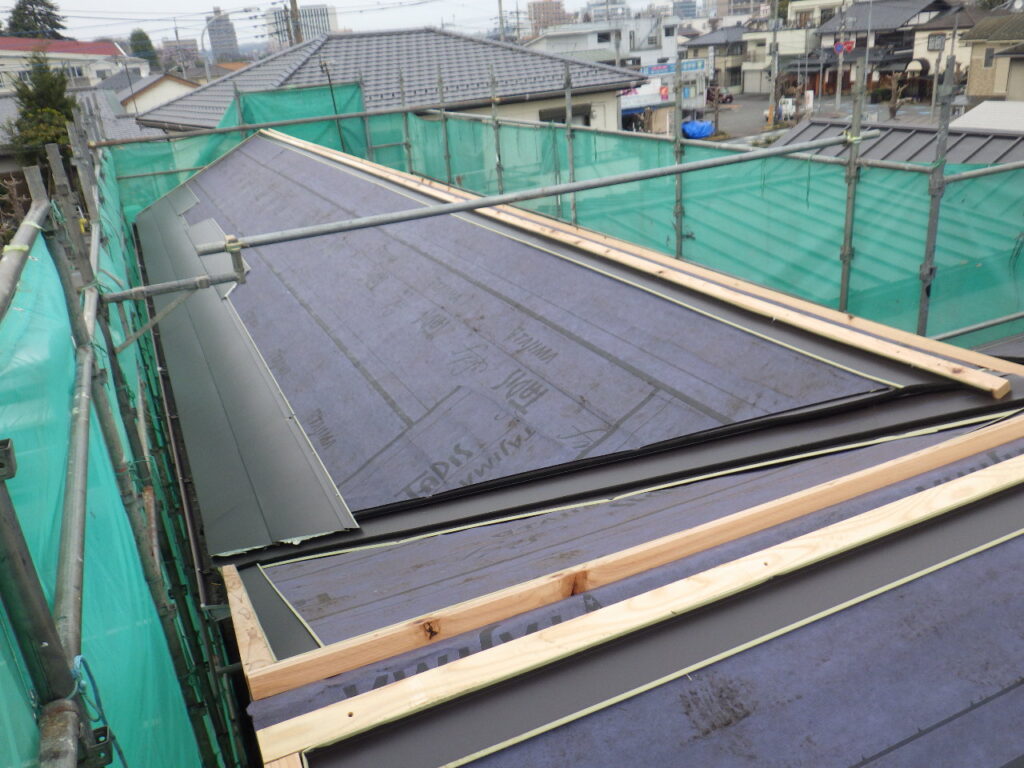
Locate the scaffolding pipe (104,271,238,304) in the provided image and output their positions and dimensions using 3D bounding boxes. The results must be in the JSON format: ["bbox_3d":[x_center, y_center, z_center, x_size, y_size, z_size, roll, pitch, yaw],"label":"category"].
[{"bbox_3d":[-1.442,-0.408,3.511,0.545,0.052,0.050,-13,24,-21],"label":"scaffolding pipe"}]

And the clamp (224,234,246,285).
[{"bbox_3d":[-1.208,-0.544,3.620,0.060,0.210,0.080,-14,24,-21],"label":"clamp"}]

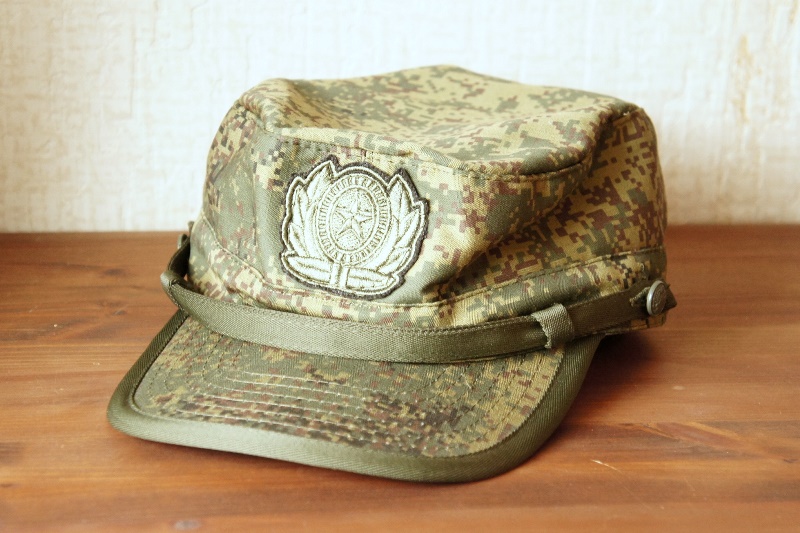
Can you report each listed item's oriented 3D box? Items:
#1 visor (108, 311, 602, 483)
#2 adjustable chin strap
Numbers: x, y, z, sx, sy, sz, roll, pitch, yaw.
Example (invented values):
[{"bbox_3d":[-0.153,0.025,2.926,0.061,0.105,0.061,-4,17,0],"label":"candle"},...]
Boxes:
[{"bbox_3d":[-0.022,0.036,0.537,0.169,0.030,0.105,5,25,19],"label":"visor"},{"bbox_3d":[-0.008,0.011,0.568,0.214,0.026,0.091,5,15,19],"label":"adjustable chin strap"}]

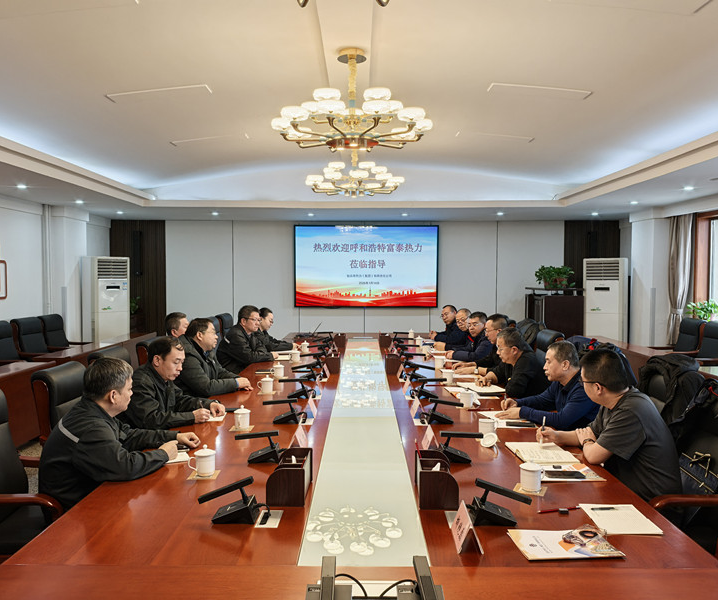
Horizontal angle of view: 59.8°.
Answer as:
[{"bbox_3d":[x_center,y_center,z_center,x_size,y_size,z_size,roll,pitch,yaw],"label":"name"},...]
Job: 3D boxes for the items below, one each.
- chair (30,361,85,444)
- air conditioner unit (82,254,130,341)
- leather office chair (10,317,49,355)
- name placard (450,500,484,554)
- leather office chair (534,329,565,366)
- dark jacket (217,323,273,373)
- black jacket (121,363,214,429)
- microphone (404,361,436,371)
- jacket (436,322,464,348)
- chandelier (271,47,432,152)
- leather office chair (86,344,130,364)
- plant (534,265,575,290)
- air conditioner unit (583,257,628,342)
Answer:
[{"bbox_3d":[-1.452,0.915,3.605,0.640,1.080,0.600,0,3,0],"label":"chair"},{"bbox_3d":[-3.445,0.319,8.580,0.355,1.815,0.500,2,3,38],"label":"air conditioner unit"},{"bbox_3d":[-3.609,0.781,7.348,0.680,1.100,0.620,0,2,0],"label":"leather office chair"},{"bbox_3d":[0.348,0.737,2.025,0.078,0.088,0.190,0,3,1],"label":"name placard"},{"bbox_3d":[1.478,0.831,5.663,0.630,1.080,0.600,0,3,0],"label":"leather office chair"},{"bbox_3d":[-1.130,0.546,6.231,0.540,0.590,0.510,0,2,8],"label":"dark jacket"},{"bbox_3d":[-1.132,0.684,3.644,0.600,0.620,0.550,1,3,15],"label":"black jacket"},{"bbox_3d":[0.524,0.546,5.124,0.215,0.030,0.030,15,2,0],"label":"microphone"},{"bbox_3d":[1.172,0.555,7.472,0.500,0.600,0.500,0,2,0],"label":"jacket"},{"bbox_3d":[-0.040,-1.217,3.774,0.985,0.615,0.985,0,2,0],"label":"chandelier"},{"bbox_3d":[-1.386,0.909,4.218,0.680,1.100,0.620,0,2,0],"label":"leather office chair"},{"bbox_3d":[2.775,-0.321,8.835,0.560,0.350,0.450,0,2,0],"label":"plant"},{"bbox_3d":[3.615,0.317,9.158,0.550,1.835,0.375,2,3,33],"label":"air conditioner unit"}]

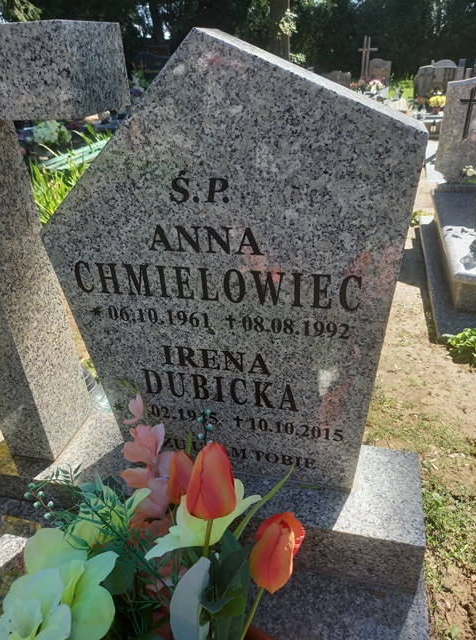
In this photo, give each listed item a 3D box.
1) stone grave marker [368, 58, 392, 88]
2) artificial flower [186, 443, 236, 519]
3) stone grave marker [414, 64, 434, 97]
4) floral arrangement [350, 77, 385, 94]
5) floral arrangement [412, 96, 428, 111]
[{"bbox_3d":[3.084,-5.335,10.008,0.457,0.574,0.100,4,29,15],"label":"stone grave marker"},{"bbox_3d":[-0.025,0.149,0.428,0.046,0.072,0.046,6,7,-1],"label":"artificial flower"},{"bbox_3d":[3.162,-4.007,7.896,0.320,0.618,0.120,4,29,15],"label":"stone grave marker"},{"bbox_3d":[2.722,-4.916,9.677,0.659,0.333,0.360,4,29,15],"label":"floral arrangement"},{"bbox_3d":[3.047,-3.626,7.741,0.250,0.227,0.240,4,29,15],"label":"floral arrangement"}]

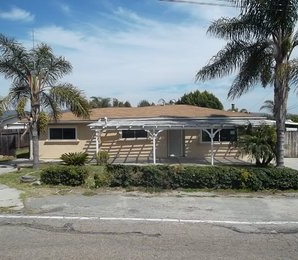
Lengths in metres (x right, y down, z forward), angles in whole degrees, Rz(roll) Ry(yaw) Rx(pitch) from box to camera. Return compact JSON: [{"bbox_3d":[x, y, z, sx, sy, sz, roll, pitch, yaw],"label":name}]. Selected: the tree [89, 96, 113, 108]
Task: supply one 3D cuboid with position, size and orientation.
[{"bbox_3d":[-7.500,-1.400,42.000,4.400,7.600,4.400,0,-1,5],"label":"tree"}]

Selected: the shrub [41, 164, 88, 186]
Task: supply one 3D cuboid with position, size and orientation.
[{"bbox_3d":[-3.050,1.600,9.750,1.700,0.700,1.200,0,-1,5],"label":"shrub"}]

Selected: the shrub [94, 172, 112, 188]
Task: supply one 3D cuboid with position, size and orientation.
[{"bbox_3d":[-1.560,1.710,9.250,0.620,0.560,0.600,0,-1,5],"label":"shrub"}]

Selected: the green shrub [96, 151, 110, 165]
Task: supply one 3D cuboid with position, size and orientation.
[{"bbox_3d":[-2.440,1.530,14.400,0.760,0.900,0.760,0,-1,5],"label":"green shrub"}]

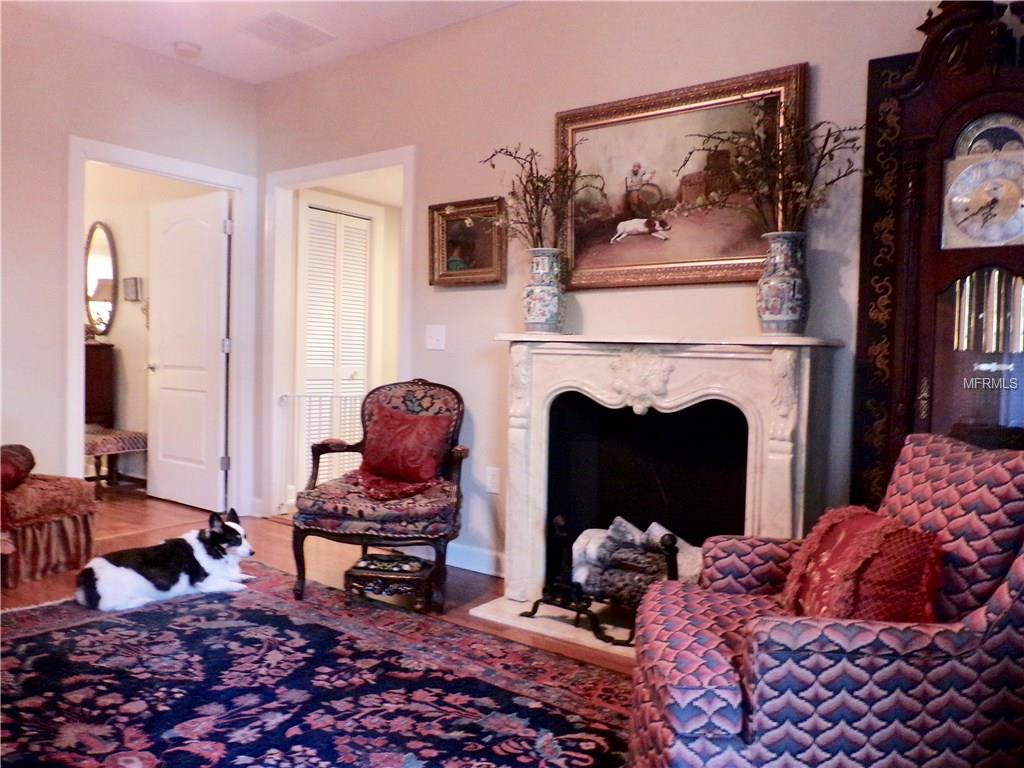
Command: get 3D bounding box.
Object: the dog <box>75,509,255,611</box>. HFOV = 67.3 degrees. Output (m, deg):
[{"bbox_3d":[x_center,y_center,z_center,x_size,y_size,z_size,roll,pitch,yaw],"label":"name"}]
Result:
[{"bbox_3d":[-1.500,0.757,3.388,0.688,0.334,0.314,-1,3,-41],"label":"dog"}]

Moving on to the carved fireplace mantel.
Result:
[{"bbox_3d":[0.544,0.389,3.028,1.326,1.154,0.334,3,3,38],"label":"carved fireplace mantel"}]

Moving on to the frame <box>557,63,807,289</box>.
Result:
[{"bbox_3d":[0.632,-0.776,3.062,1.052,0.759,0.061,3,8,38],"label":"frame"}]

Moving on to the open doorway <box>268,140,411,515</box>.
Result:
[{"bbox_3d":[-1.000,-0.192,4.485,1.285,2.156,0.152,3,3,38],"label":"open doorway"}]

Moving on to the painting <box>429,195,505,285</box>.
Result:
[{"bbox_3d":[-0.225,-0.689,3.764,0.491,0.410,0.051,3,6,38],"label":"painting"}]

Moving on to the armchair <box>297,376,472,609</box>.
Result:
[{"bbox_3d":[-0.542,0.456,3.539,0.638,0.951,0.678,2,3,11],"label":"armchair"}]

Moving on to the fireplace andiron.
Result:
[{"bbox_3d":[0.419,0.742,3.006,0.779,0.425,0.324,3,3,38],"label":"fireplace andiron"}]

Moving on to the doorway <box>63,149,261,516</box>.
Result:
[{"bbox_3d":[-2.017,-0.212,4.476,0.152,2.156,1.083,3,3,38],"label":"doorway"}]

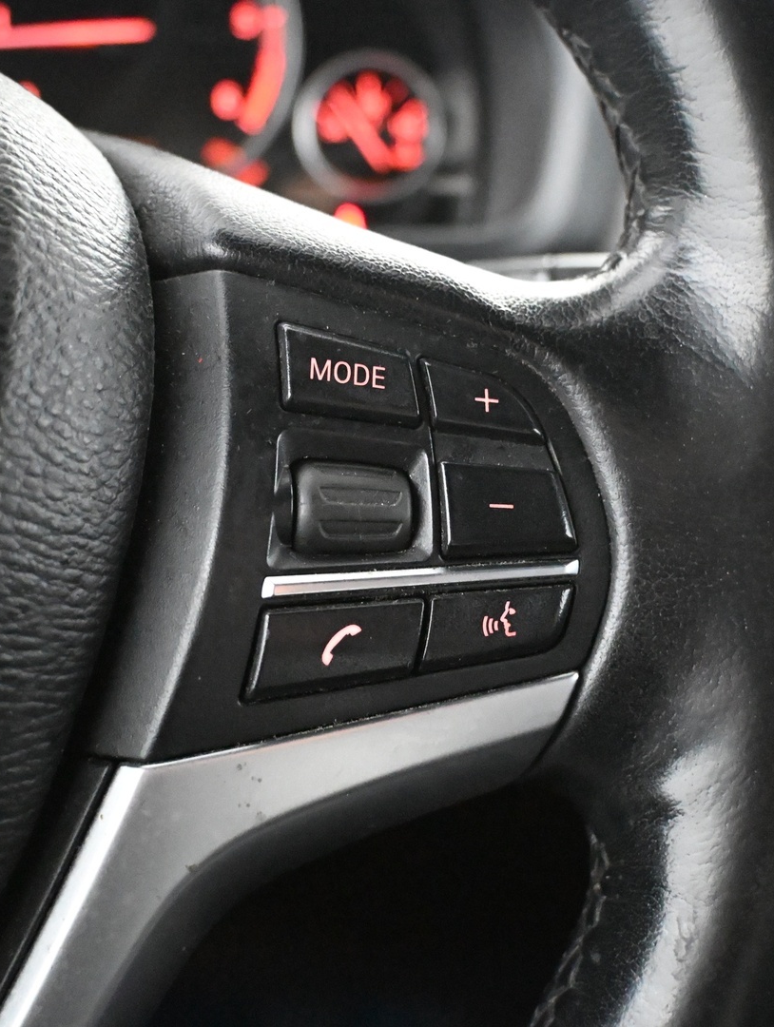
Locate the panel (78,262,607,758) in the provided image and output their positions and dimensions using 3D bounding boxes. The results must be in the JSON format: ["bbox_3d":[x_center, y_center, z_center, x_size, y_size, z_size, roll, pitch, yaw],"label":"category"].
[{"bbox_3d":[-0.005,0.000,0.203,0.074,0.070,0.020,2,-5,0],"label":"panel"}]

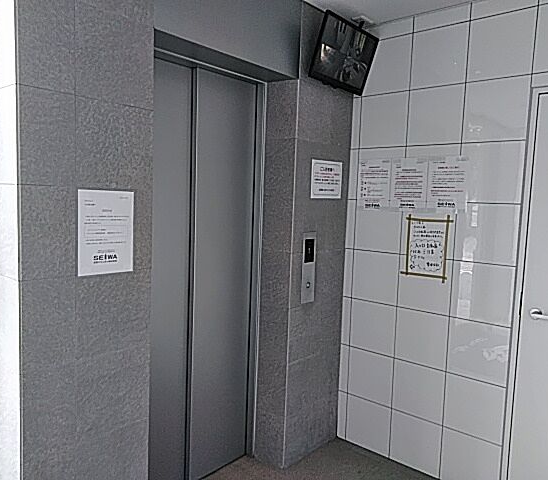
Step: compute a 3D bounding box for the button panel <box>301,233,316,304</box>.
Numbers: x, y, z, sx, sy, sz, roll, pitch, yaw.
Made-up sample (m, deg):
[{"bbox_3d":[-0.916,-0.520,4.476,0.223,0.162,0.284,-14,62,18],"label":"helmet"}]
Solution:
[{"bbox_3d":[0.192,0.154,2.742,0.018,0.388,0.112,6,7,42],"label":"button panel"}]

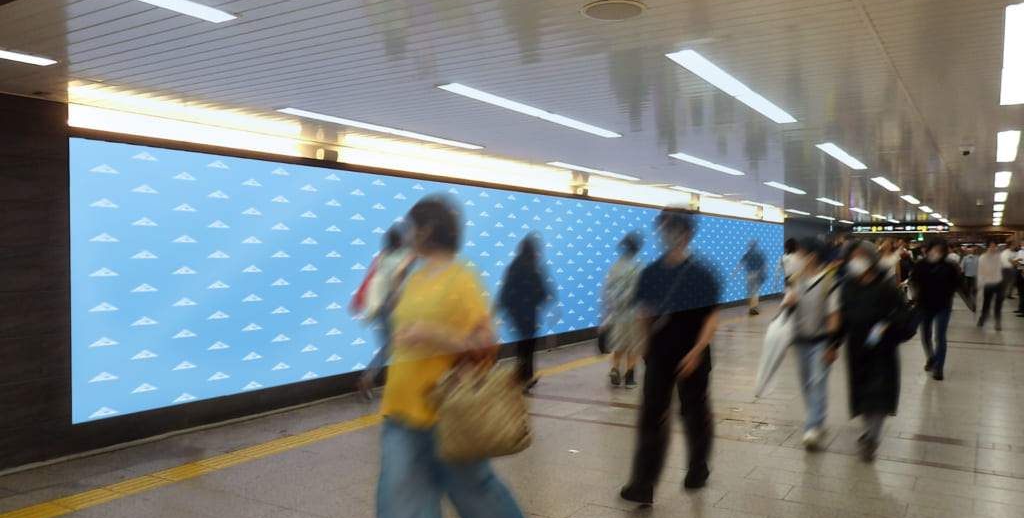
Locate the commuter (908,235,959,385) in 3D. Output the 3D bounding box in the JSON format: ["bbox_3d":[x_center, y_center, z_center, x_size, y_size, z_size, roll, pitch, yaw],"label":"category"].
[{"bbox_3d":[4.822,0.550,8.400,0.560,1.576,0.480,0,0,32],"label":"commuter"}]

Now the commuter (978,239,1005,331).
[{"bbox_3d":[8.924,0.468,13.750,0.470,1.631,0.420,1,1,33],"label":"commuter"}]

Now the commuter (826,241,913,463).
[{"bbox_3d":[2.533,0.628,5.240,0.580,1.497,0.500,0,0,30],"label":"commuter"}]

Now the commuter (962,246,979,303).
[{"bbox_3d":[12.157,0.441,19.552,0.480,1.553,0.340,1,1,33],"label":"commuter"}]

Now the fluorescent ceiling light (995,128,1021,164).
[{"bbox_3d":[4.805,-1.076,7.180,0.155,0.070,2.356,1,1,33],"label":"fluorescent ceiling light"}]

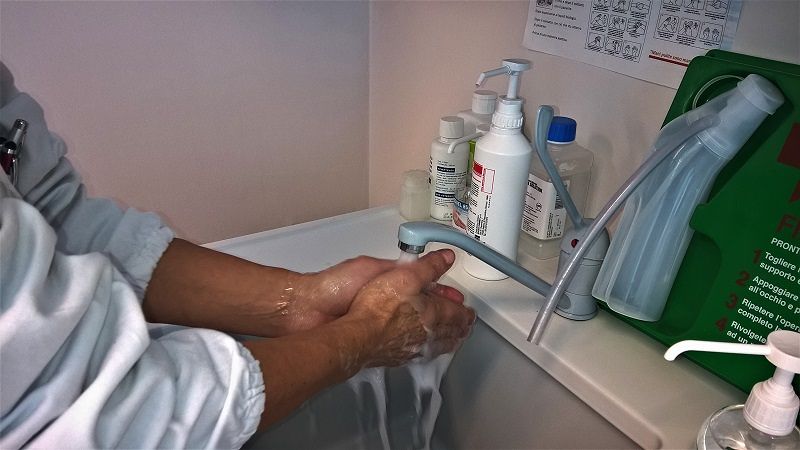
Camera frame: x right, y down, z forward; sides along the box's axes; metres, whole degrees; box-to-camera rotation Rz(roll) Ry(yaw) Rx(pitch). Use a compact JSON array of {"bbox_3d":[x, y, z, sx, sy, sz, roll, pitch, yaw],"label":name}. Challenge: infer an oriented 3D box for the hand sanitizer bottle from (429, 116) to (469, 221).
[{"bbox_3d":[0.074,-0.084,0.950,0.056,0.148,0.056,2,26,-1],"label":"hand sanitizer bottle"}]

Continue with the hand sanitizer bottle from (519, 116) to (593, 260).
[{"bbox_3d":[0.207,-0.051,0.849,0.061,0.182,0.061,-14,30,-30],"label":"hand sanitizer bottle"}]

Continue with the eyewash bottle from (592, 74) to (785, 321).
[{"bbox_3d":[0.299,-0.025,0.656,0.061,0.255,0.091,-3,32,-48],"label":"eyewash bottle"}]

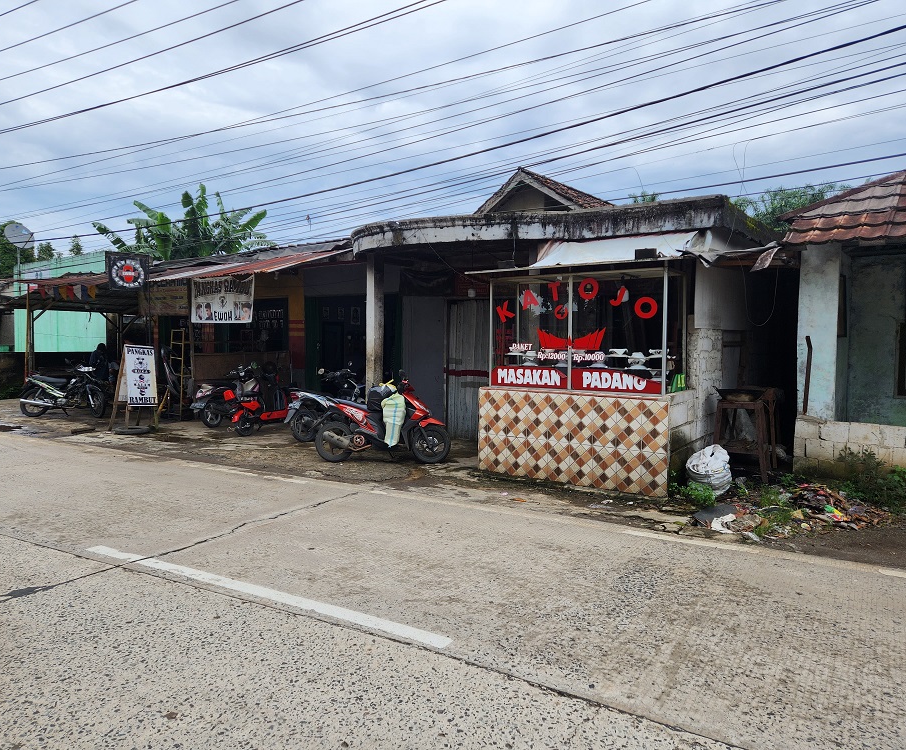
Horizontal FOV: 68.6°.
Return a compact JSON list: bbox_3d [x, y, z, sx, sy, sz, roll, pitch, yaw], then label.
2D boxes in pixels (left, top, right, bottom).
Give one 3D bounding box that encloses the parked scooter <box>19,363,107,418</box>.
[{"bbox_3d":[-7.466,0.259,12.721,1.900,1.120,0.680,1,3,4],"label":"parked scooter"}]

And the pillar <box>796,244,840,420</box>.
[{"bbox_3d":[4.369,-0.513,7.880,0.400,2.040,0.360,2,4,32],"label":"pillar"}]

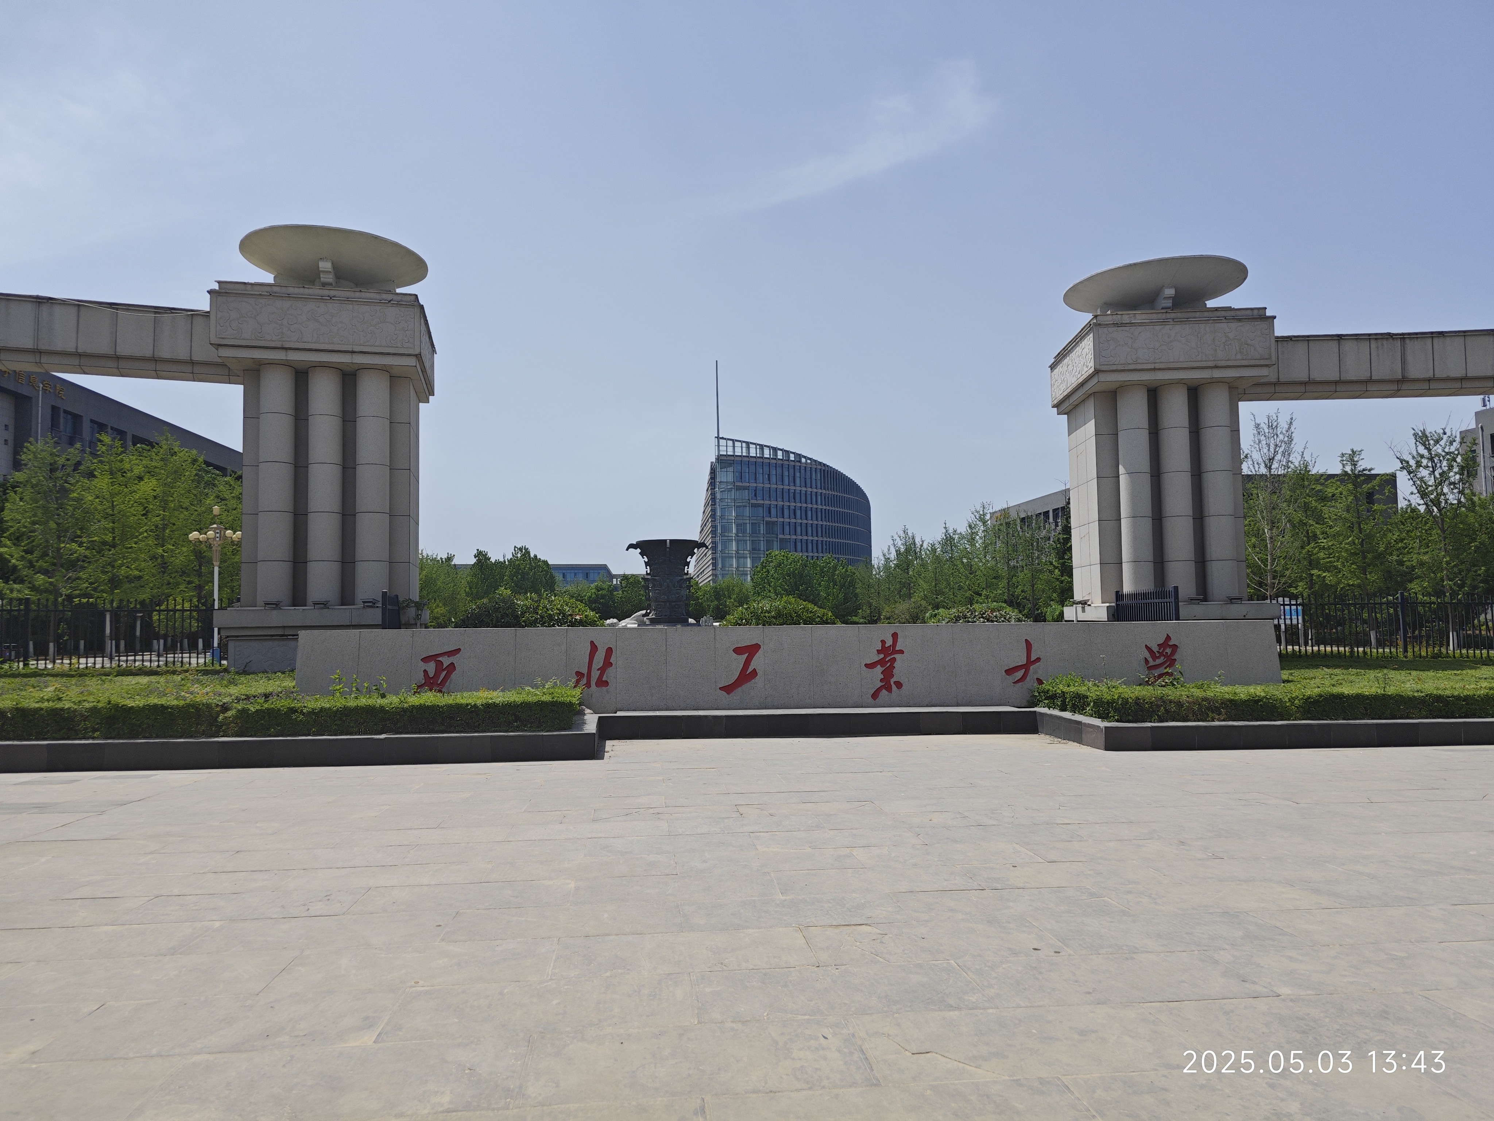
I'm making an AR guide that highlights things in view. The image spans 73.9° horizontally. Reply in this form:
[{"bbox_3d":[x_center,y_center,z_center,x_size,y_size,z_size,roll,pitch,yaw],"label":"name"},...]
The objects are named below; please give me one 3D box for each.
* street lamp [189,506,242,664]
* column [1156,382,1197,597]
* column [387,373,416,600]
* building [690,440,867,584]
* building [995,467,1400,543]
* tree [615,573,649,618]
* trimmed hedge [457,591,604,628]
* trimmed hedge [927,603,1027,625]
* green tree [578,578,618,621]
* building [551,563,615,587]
[{"bbox_3d":[-19.794,0.949,36.997,1.850,6.016,1.850,0,-3,-6],"label":"street lamp"},{"bbox_3d":[8.758,-1.419,20.258,0.575,4.347,0.575,-1,-3,3],"label":"column"},{"bbox_3d":[-8.860,-1.621,25.326,0.720,5.640,2.400,0,-3,-14],"label":"column"},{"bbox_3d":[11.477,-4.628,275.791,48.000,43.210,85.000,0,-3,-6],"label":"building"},{"bbox_3d":[49.625,-0.143,117.430,30.300,15.125,36.800,-1,-3,-6],"label":"building"},{"bbox_3d":[-7.337,2.897,64.000,2.700,4.207,2.700,-1,-3,-6],"label":"tree"},{"bbox_3d":[-5.001,1.785,22.940,3.300,2.190,3.000,0,-3,-12],"label":"trimmed hedge"},{"bbox_3d":[6.514,2.099,27.951,2.900,1.800,2.700,-2,-3,13],"label":"trimmed hedge"},{"bbox_3d":[-9.632,3.048,64.000,2.700,3.906,2.700,-1,-3,-6],"label":"green tree"},{"bbox_3d":[-72.550,12.312,339.621,51.000,19.451,40.000,0,-3,-7],"label":"building"}]

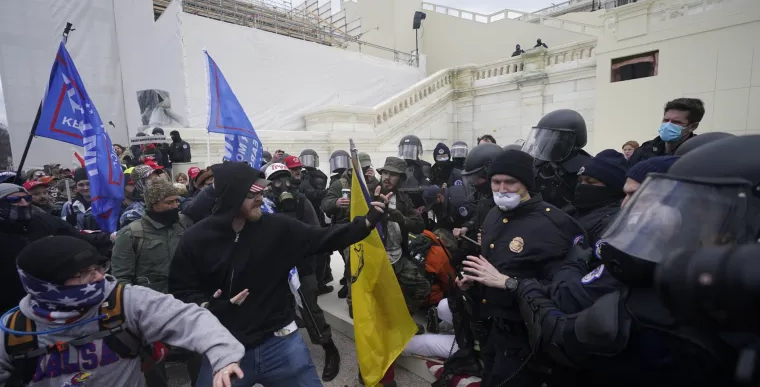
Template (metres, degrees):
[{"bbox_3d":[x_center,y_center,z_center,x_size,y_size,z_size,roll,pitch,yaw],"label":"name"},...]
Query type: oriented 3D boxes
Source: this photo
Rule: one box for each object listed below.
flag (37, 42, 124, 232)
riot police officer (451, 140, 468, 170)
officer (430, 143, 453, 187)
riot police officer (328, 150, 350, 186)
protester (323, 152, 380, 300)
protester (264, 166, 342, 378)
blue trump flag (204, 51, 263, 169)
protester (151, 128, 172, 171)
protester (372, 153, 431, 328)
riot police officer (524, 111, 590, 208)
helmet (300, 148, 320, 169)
[{"bbox_3d":[-2.518,-0.481,2.850,0.600,1.520,0.340,-6,8,-37],"label":"flag"},{"bbox_3d":[1.271,0.151,5.400,0.580,1.860,0.420,0,7,14],"label":"riot police officer"},{"bbox_3d":[0.856,0.255,4.700,0.570,1.830,0.420,0,6,13],"label":"officer"},{"bbox_3d":[-0.544,0.310,4.650,0.580,1.810,0.420,-3,6,-12],"label":"riot police officer"},{"bbox_3d":[-0.356,0.373,4.220,0.660,1.770,0.480,-4,7,-23],"label":"protester"},{"bbox_3d":[-0.725,0.656,3.080,0.700,1.860,0.580,-3,6,-9],"label":"protester"},{"bbox_3d":[-1.615,-0.888,3.750,0.600,1.360,0.320,-4,7,-22],"label":"blue trump flag"},{"bbox_3d":[-5.026,-0.601,7.700,0.550,1.780,0.400,-5,7,-26],"label":"protester"},{"bbox_3d":[0.187,0.481,3.420,0.600,1.700,0.550,0,7,18],"label":"protester"},{"bbox_3d":[1.144,0.475,2.050,0.480,1.900,0.600,-4,7,-20],"label":"riot police officer"},{"bbox_3d":[-0.988,-0.497,4.800,0.270,0.280,0.320,-1,6,3],"label":"helmet"}]

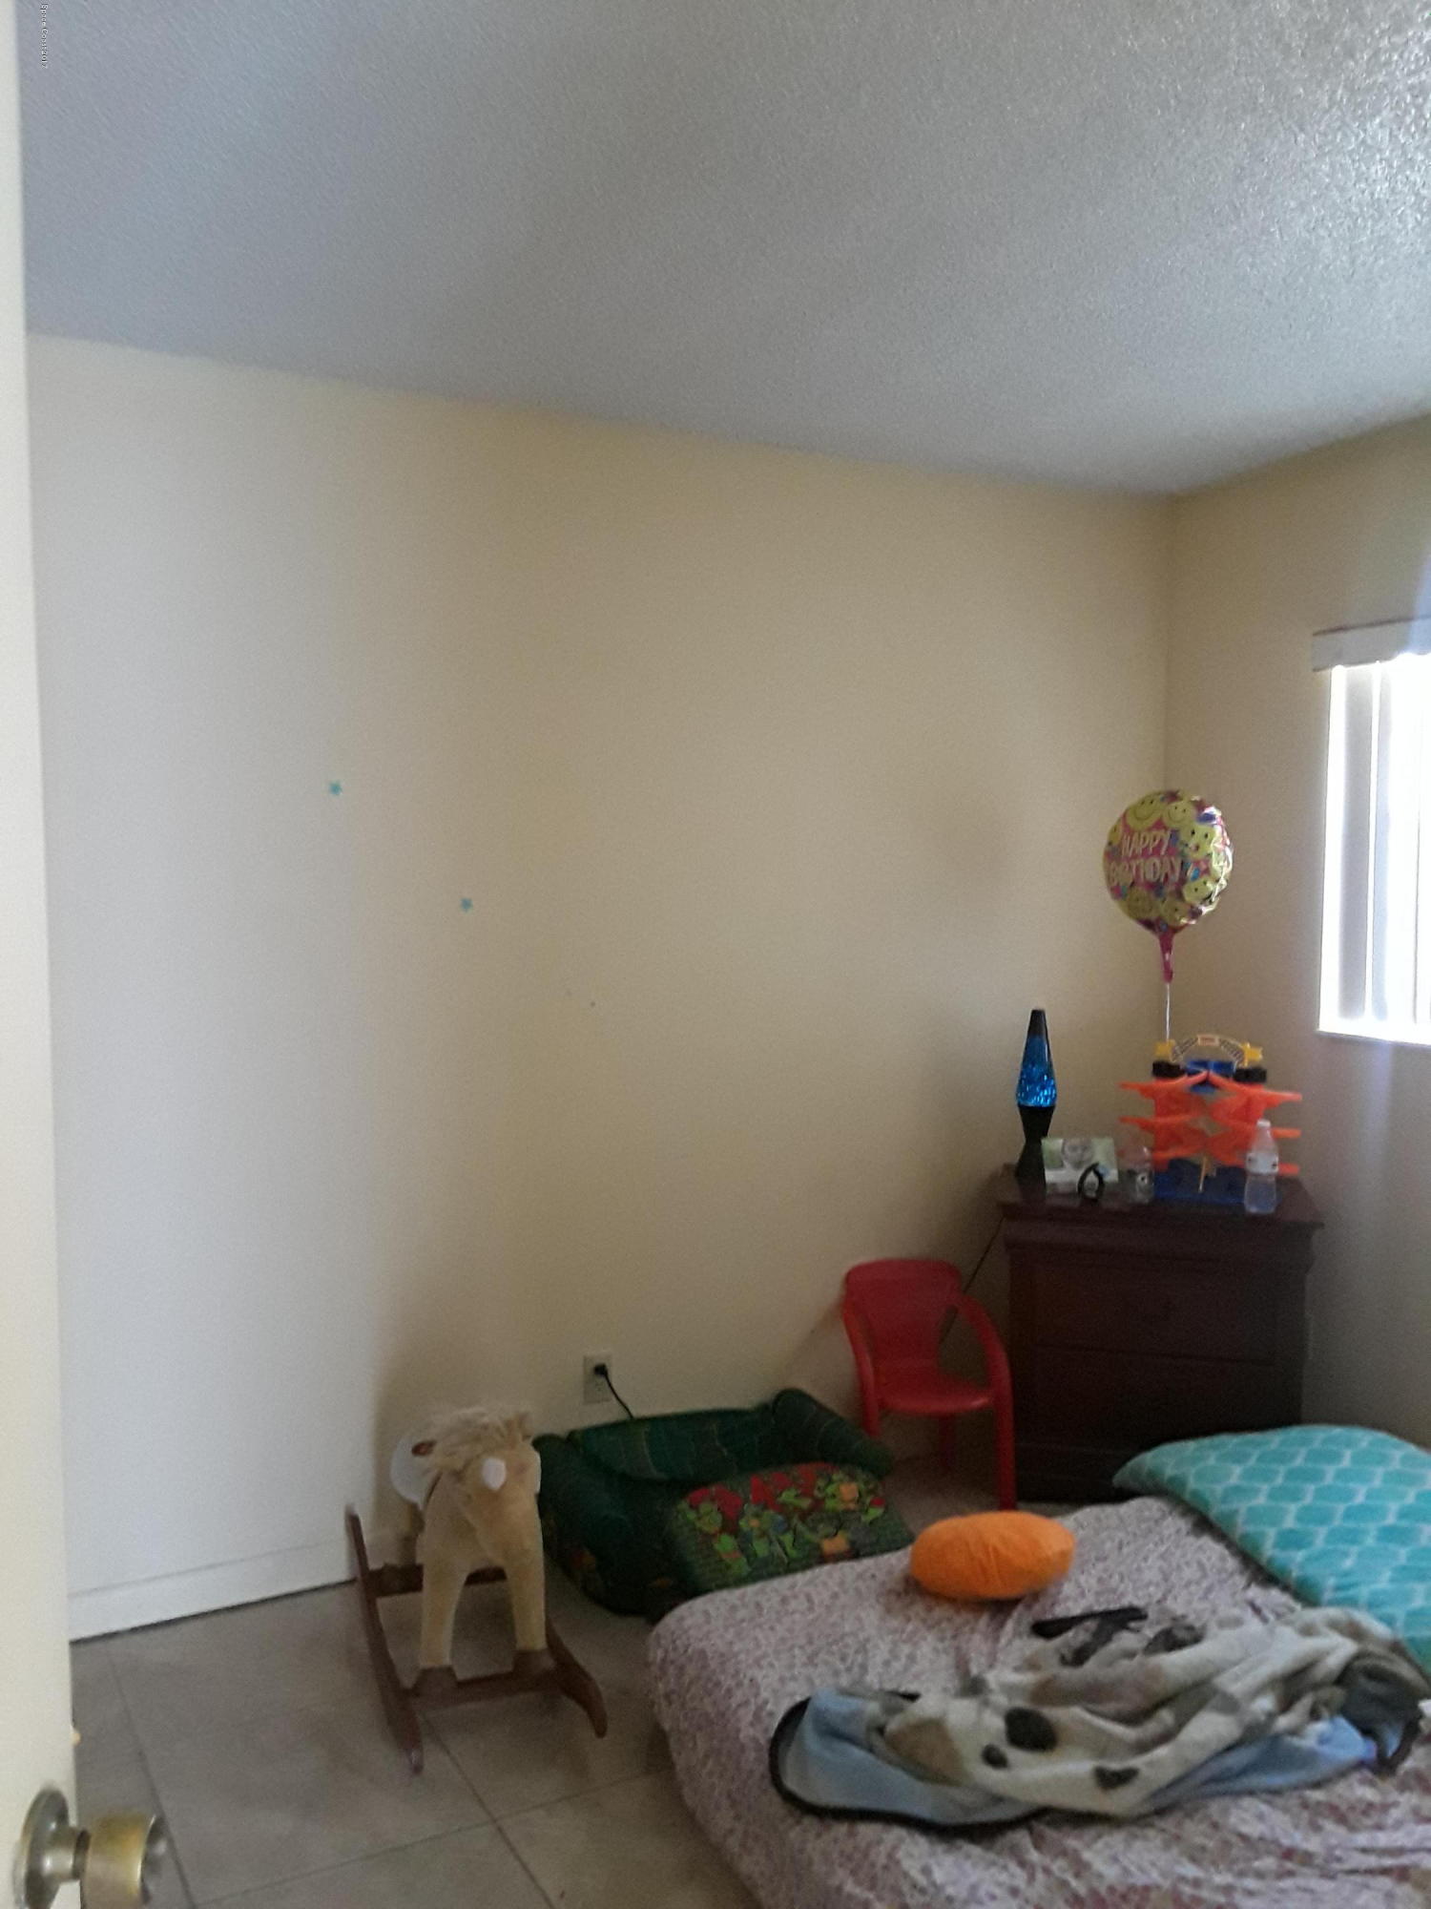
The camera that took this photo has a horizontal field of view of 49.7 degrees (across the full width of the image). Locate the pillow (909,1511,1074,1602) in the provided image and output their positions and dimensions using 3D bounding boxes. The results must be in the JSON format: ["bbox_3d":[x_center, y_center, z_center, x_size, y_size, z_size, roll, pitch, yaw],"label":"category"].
[{"bbox_3d":[0.488,1.062,2.725,0.290,0.125,0.260,0,3,10],"label":"pillow"}]

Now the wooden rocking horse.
[{"bbox_3d":[-0.469,1.038,2.862,0.320,0.580,0.790,-2,3,-20],"label":"wooden rocking horse"}]

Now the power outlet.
[{"bbox_3d":[-0.261,0.961,3.475,0.070,0.115,0.015,-2,3,-28],"label":"power outlet"}]

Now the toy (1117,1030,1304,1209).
[{"bbox_3d":[1.227,0.389,3.827,0.420,0.385,0.270,1,3,22],"label":"toy"}]

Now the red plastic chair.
[{"bbox_3d":[0.480,1.018,3.645,0.355,0.520,0.345,-1,3,-12],"label":"red plastic chair"}]

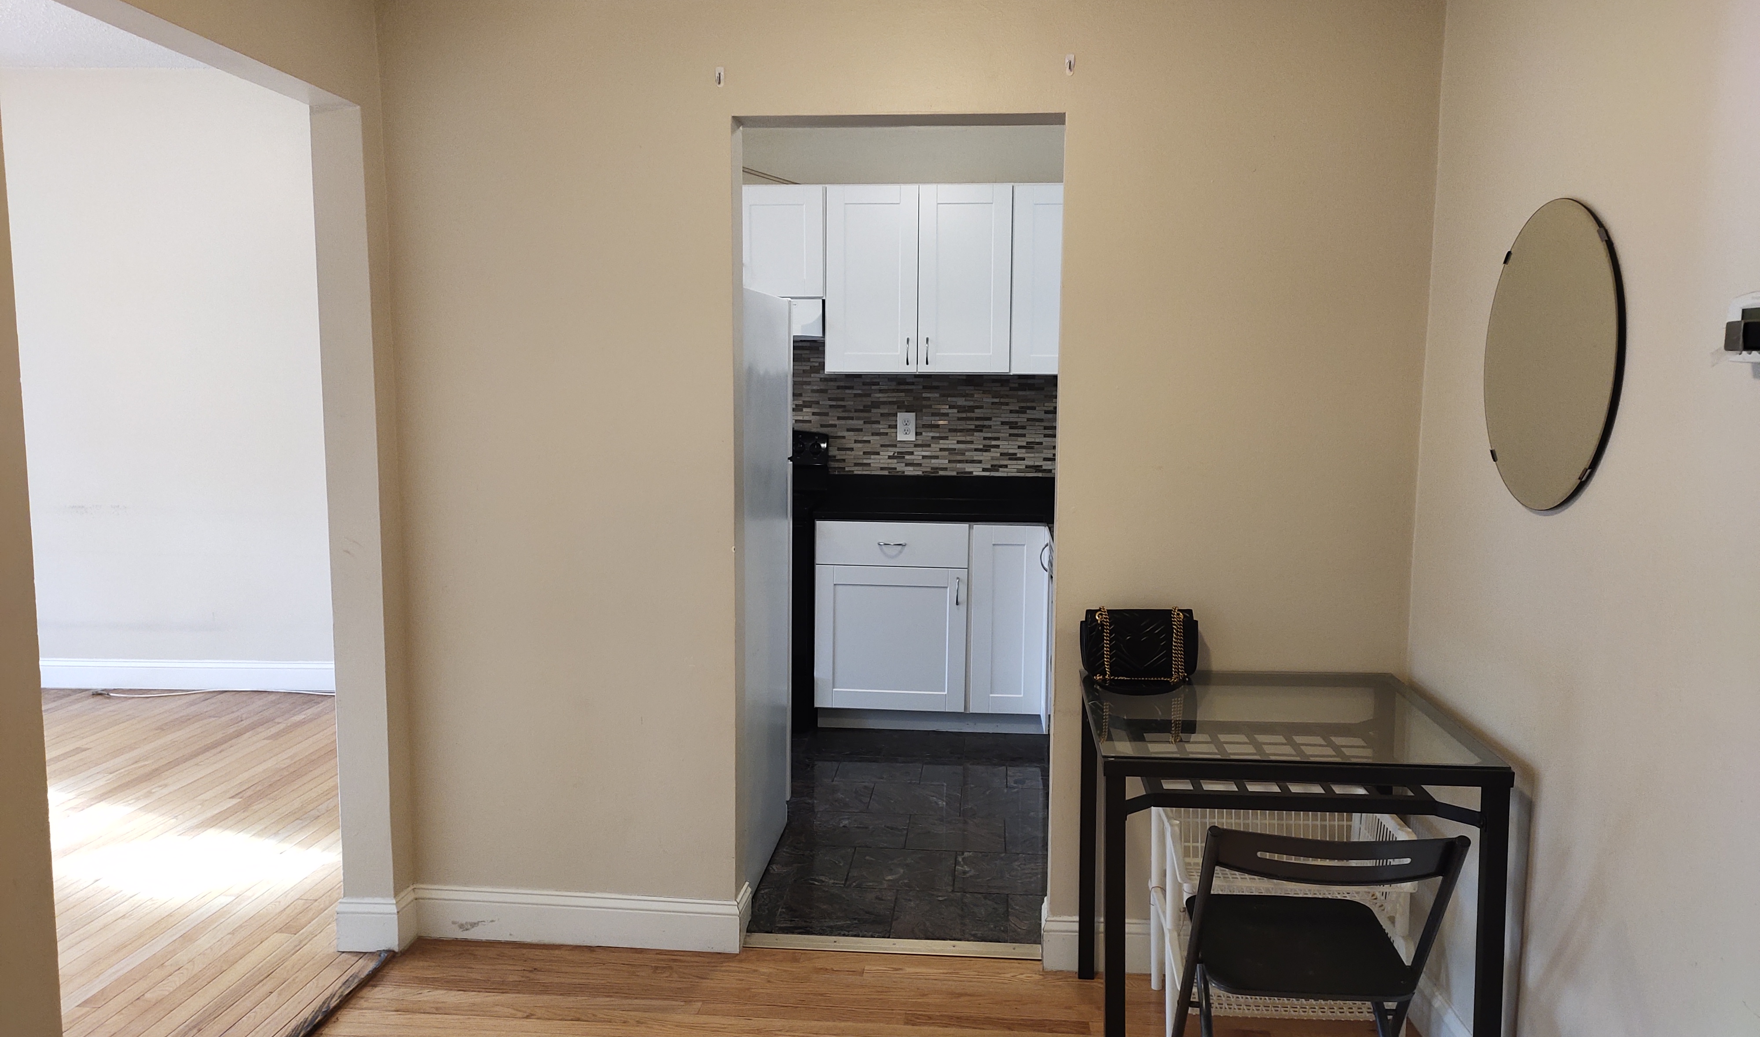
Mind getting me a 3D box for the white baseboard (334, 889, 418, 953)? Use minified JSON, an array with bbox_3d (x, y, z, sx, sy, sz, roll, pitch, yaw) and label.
[{"bbox_3d":[-1.253,0.997,2.907,0.155,0.130,0.100,1,6,5],"label":"white baseboard"}]

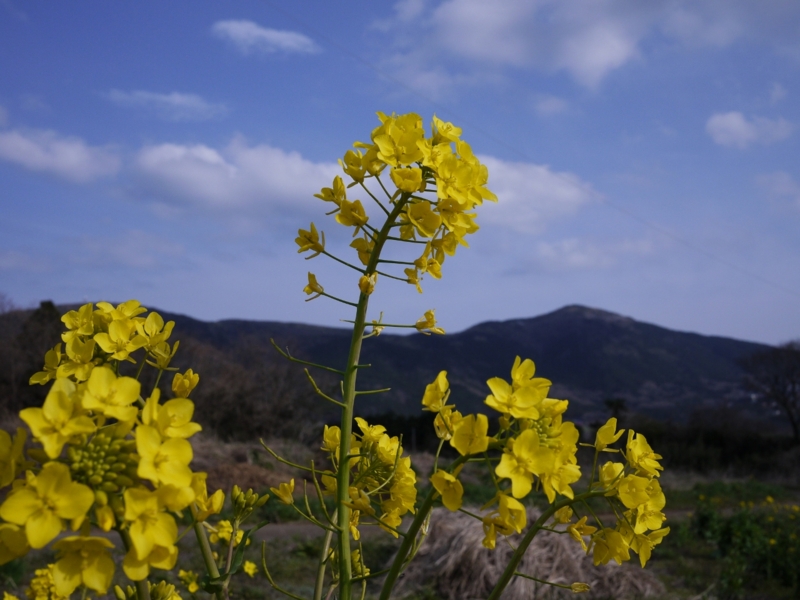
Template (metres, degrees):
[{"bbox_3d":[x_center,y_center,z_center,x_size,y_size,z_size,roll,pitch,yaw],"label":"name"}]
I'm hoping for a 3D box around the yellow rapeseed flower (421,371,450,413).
[{"bbox_3d":[0.012,0.032,0.322,0.011,0.013,0.013,-26,0,-18],"label":"yellow rapeseed flower"}]

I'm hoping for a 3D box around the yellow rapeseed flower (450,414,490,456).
[{"bbox_3d":[0.024,0.046,0.317,0.015,0.015,0.010,-2,-15,15],"label":"yellow rapeseed flower"}]

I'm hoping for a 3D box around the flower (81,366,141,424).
[{"bbox_3d":[-0.075,0.025,0.240,0.016,0.015,0.011,1,-30,-5],"label":"flower"}]

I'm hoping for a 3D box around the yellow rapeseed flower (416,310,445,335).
[{"bbox_3d":[0.011,0.008,0.360,0.012,0.010,0.010,3,-7,12],"label":"yellow rapeseed flower"}]

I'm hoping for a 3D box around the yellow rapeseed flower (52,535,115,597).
[{"bbox_3d":[-0.079,0.066,0.230,0.015,0.015,0.011,0,24,0],"label":"yellow rapeseed flower"}]

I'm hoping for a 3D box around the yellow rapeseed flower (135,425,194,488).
[{"bbox_3d":[-0.060,0.040,0.234,0.015,0.017,0.009,2,-12,-14],"label":"yellow rapeseed flower"}]

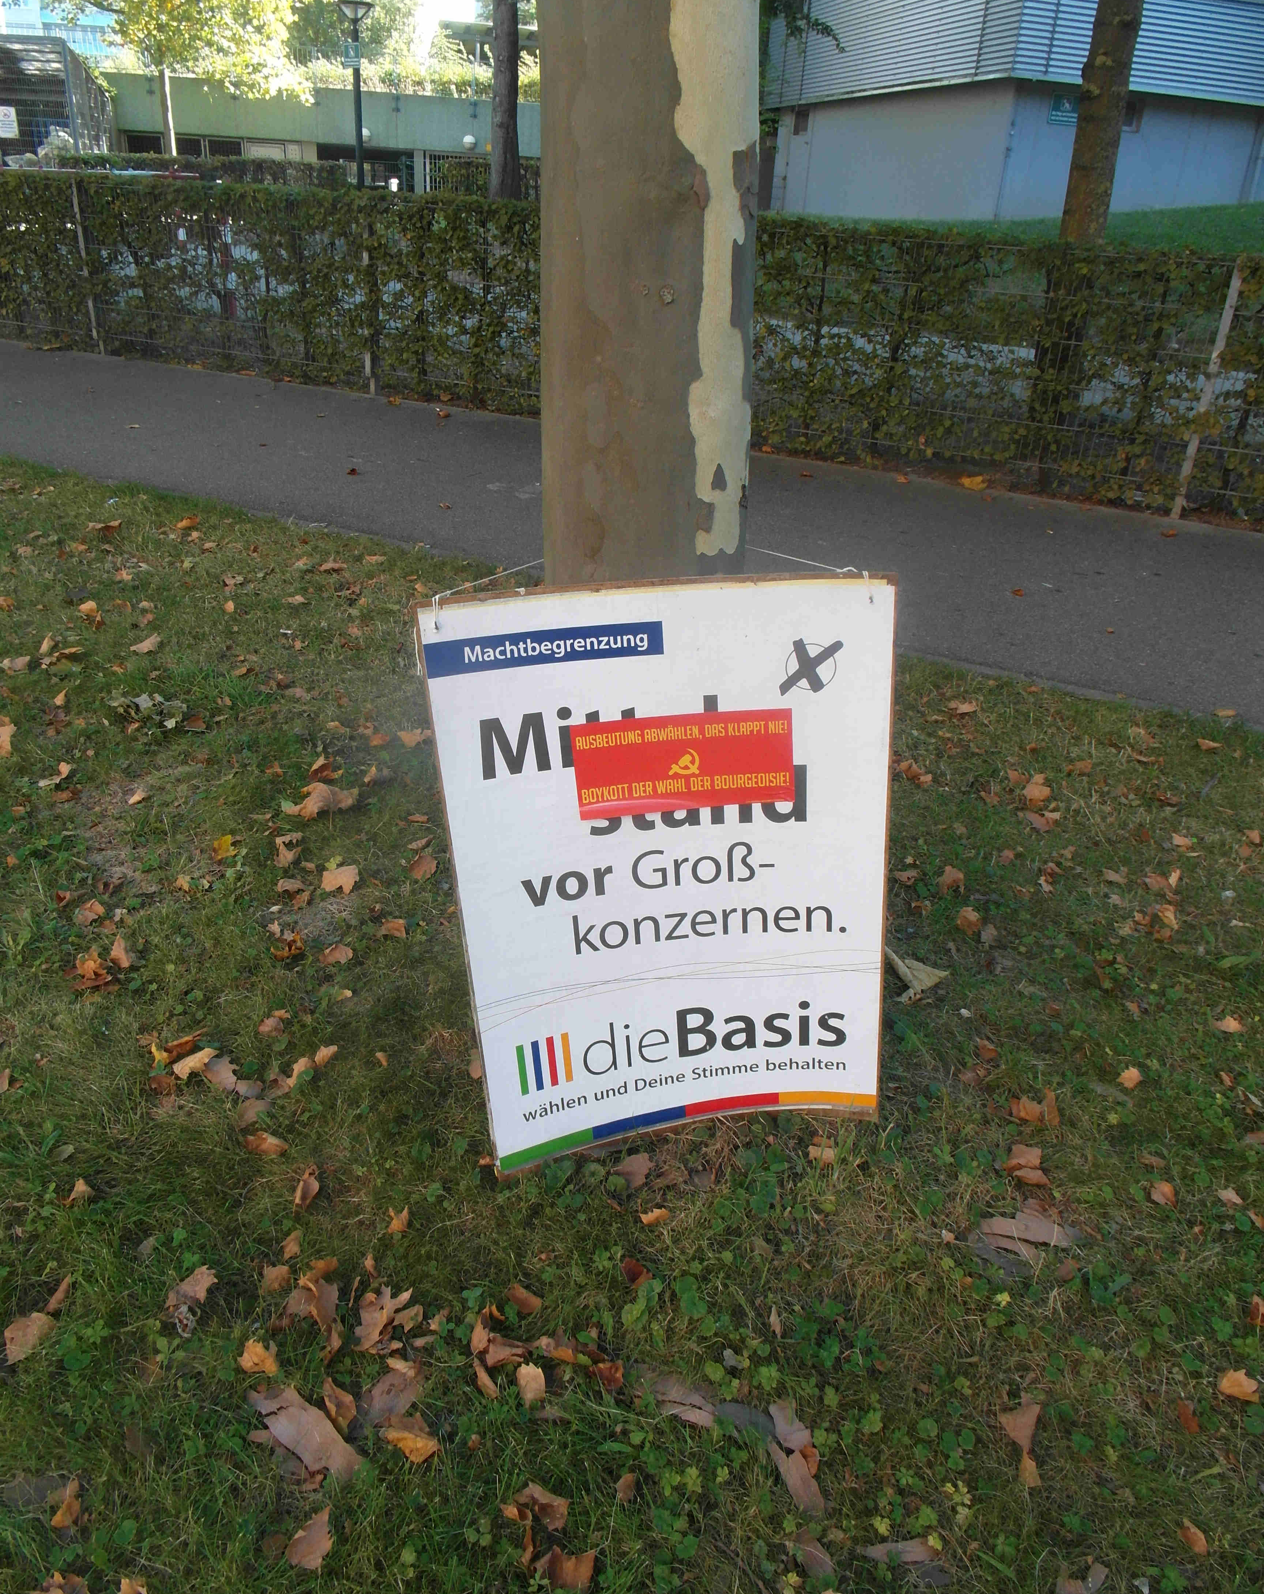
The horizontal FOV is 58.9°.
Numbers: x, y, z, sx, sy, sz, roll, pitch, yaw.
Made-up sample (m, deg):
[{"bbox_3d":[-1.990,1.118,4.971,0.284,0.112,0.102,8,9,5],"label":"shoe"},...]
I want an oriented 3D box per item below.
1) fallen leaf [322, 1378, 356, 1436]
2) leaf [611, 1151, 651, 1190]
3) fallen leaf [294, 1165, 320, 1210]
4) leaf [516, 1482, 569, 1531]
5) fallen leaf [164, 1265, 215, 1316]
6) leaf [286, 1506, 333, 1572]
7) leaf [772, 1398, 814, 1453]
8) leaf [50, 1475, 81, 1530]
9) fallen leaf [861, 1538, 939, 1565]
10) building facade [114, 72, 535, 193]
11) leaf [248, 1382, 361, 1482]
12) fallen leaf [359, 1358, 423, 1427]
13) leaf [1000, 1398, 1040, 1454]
[{"bbox_3d":[-0.347,0.720,1.330,0.071,0.020,0.031,24,34,35],"label":"fallen leaf"},{"bbox_3d":[0.008,0.558,1.680,0.065,0.020,0.050,-21,36,-38],"label":"leaf"},{"bbox_3d":[-0.466,0.566,1.617,0.029,0.025,0.076,4,28,0],"label":"fallen leaf"},{"bbox_3d":[-0.099,0.779,1.231,0.060,0.030,0.031,12,29,17],"label":"leaf"},{"bbox_3d":[-0.578,0.652,1.477,0.039,0.030,0.069,24,33,35],"label":"fallen leaf"},{"bbox_3d":[-0.343,0.811,1.221,0.041,0.025,0.059,22,32,33],"label":"leaf"},{"bbox_3d":[0.187,0.738,1.316,0.038,0.018,0.052,-7,30,-20],"label":"leaf"},{"bbox_3d":[-0.622,0.784,1.244,0.021,0.025,0.047,6,27,6],"label":"leaf"},{"bbox_3d":[0.287,0.803,1.190,0.087,0.018,0.026,0,28,-8],"label":"fallen leaf"},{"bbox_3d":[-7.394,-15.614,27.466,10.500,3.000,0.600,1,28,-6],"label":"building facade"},{"bbox_3d":[-0.379,0.731,1.295,0.159,0.030,0.053,23,33,34],"label":"leaf"},{"bbox_3d":[-0.288,0.715,1.352,0.055,0.022,0.088,14,30,18],"label":"fallen leaf"},{"bbox_3d":[0.465,0.754,1.353,0.044,0.015,0.067,15,30,22],"label":"leaf"}]

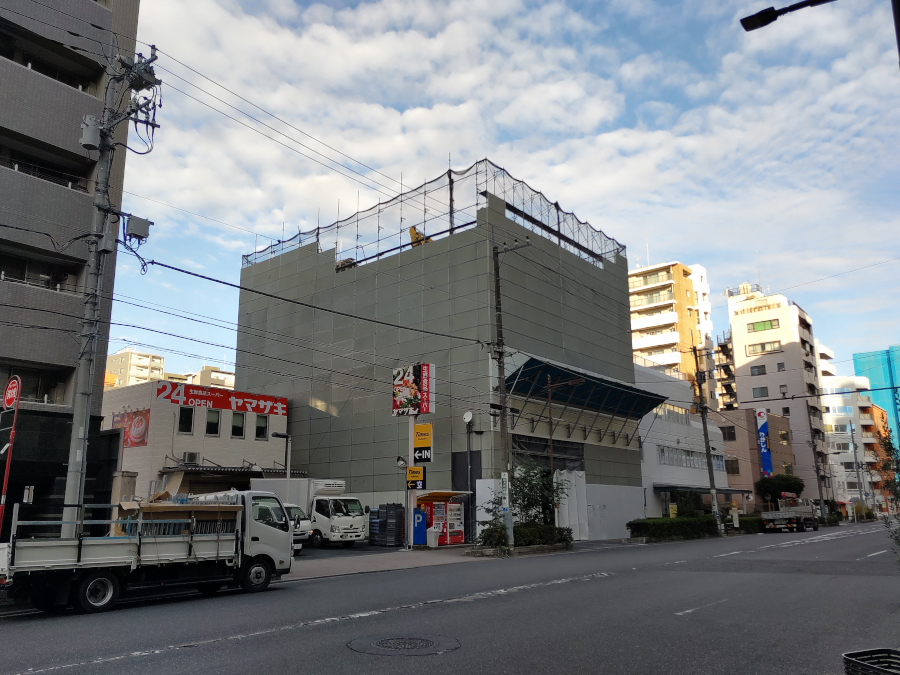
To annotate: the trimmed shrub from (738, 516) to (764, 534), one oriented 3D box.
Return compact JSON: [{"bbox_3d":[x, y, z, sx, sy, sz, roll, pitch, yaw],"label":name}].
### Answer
[{"bbox_3d":[19.836,12.532,45.368,1.200,1.100,5.100,-12,-18,39],"label":"trimmed shrub"}]

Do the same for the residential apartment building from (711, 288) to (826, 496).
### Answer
[{"bbox_3d":[42.510,8.721,89.378,10.500,29.800,7.400,-12,-18,39],"label":"residential apartment building"}]

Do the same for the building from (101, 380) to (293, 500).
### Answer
[{"bbox_3d":[-16.237,7.611,39.811,11.800,8.100,8.100,-12,-18,39],"label":"building"}]

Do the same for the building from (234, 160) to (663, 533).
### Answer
[{"bbox_3d":[-0.666,3.143,44.723,23.700,19.050,15.880,-12,-18,39],"label":"building"}]

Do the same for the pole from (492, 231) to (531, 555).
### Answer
[{"bbox_3d":[2.363,2.029,26.302,1.500,12.250,0.600,-12,-18,39],"label":"pole"}]

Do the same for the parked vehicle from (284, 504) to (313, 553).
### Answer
[{"bbox_3d":[-7.173,7.290,25.847,4.200,1.840,1.670,-12,-18,39],"label":"parked vehicle"}]

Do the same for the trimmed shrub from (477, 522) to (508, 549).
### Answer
[{"bbox_3d":[1.617,7.586,26.037,1.100,0.950,1.300,-12,-18,39],"label":"trimmed shrub"}]

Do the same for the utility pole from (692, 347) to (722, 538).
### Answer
[{"bbox_3d":[15.870,6.165,41.438,0.900,11.550,0.600,-12,-18,39],"label":"utility pole"}]

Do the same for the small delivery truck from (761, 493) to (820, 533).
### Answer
[{"bbox_3d":[23.177,11.846,45.870,2.100,2.650,5.900,-12,-18,39],"label":"small delivery truck"}]

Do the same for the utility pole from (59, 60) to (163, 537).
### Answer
[{"bbox_3d":[-7.585,-0.808,14.624,1.800,12.000,1.400,-12,-18,39],"label":"utility pole"}]

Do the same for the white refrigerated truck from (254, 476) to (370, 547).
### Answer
[{"bbox_3d":[-6.821,8.277,32.193,6.450,3.050,2.150,-12,-19,40],"label":"white refrigerated truck"}]

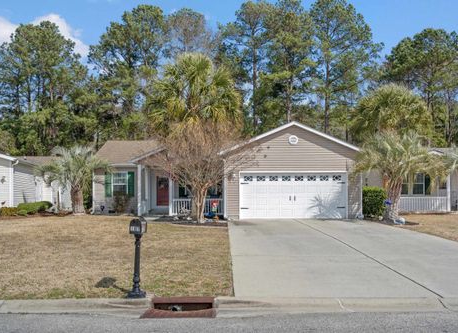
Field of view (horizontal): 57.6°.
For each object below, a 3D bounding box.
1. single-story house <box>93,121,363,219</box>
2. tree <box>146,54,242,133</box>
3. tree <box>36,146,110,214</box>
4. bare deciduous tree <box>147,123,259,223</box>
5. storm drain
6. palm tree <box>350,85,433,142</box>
[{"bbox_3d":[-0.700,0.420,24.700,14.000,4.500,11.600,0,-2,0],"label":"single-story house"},{"bbox_3d":[-1.540,-1.360,18.800,4.200,7.400,4.100,0,-2,0],"label":"tree"},{"bbox_3d":[-8.100,0.720,21.500,3.800,3.550,3.700,0,-2,0],"label":"tree"},{"bbox_3d":[-1.170,0.220,17.700,4.500,4.300,4.300,0,-2,0],"label":"bare deciduous tree"},{"bbox_3d":[-0.710,2.090,6.150,1.050,0.190,0.620,0,-2,0],"label":"storm drain"},{"bbox_3d":[8.580,-0.900,22.200,4.300,6.800,4.200,0,-2,0],"label":"palm tree"}]

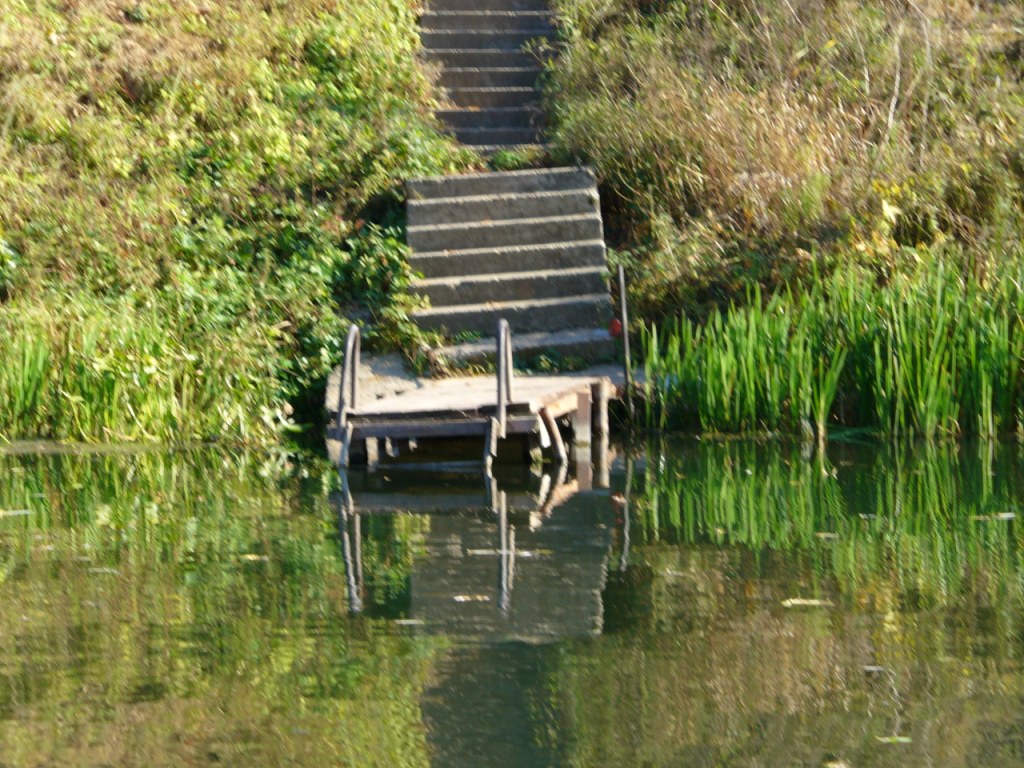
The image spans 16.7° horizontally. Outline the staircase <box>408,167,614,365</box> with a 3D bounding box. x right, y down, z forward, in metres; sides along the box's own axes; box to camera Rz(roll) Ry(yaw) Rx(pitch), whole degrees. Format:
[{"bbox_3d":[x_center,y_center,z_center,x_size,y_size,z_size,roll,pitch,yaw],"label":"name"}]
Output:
[{"bbox_3d":[-0.001,-0.848,24.206,1.350,1.120,1.950,-4,8,1],"label":"staircase"}]

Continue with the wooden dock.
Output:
[{"bbox_3d":[-0.254,-0.037,22.802,1.820,0.930,1.500,0,8,0],"label":"wooden dock"}]

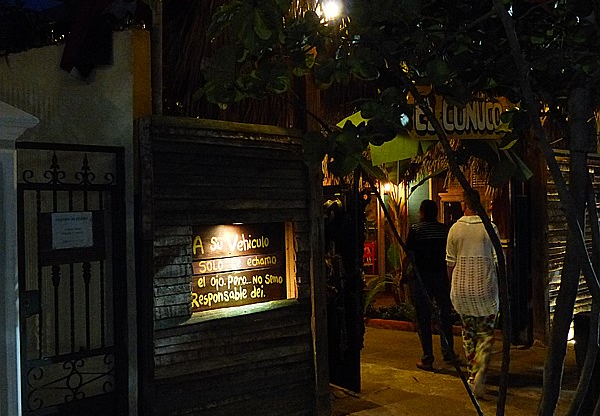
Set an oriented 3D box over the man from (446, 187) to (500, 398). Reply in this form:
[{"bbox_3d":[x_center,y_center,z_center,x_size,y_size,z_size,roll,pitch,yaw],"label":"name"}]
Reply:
[{"bbox_3d":[1.485,0.720,6.220,0.510,1.740,0.520,-1,0,14],"label":"man"}]

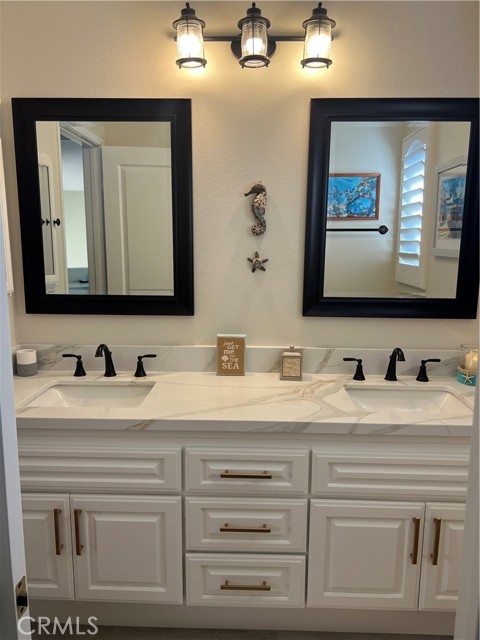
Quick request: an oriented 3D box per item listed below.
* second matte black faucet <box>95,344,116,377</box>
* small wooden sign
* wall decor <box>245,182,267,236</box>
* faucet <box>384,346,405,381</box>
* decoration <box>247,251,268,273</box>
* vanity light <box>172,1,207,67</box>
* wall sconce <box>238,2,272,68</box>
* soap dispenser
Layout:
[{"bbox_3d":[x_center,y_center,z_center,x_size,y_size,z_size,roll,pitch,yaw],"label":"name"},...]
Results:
[{"bbox_3d":[-0.535,0.168,1.924,0.051,0.145,0.163,1,10,1],"label":"second matte black faucet"},{"bbox_3d":[-0.036,0.147,2.002,0.114,0.168,0.042,1,10,1],"label":"small wooden sign"},{"bbox_3d":[0.062,-0.438,1.928,0.088,0.206,0.032,1,10,1],"label":"wall decor"},{"bbox_3d":[0.617,0.182,1.896,0.051,0.145,0.158,1,10,1],"label":"faucet"},{"bbox_3d":[0.074,-0.236,1.967,0.087,0.089,0.022,1,10,1],"label":"decoration"},{"bbox_3d":[-0.185,-1.035,1.738,0.119,0.208,0.129,1,10,1],"label":"vanity light"},{"bbox_3d":[0.055,-1.031,1.733,0.119,0.208,0.129,1,10,1],"label":"wall sconce"},{"bbox_3d":[0.210,0.172,1.968,0.088,0.134,0.083,1,10,1],"label":"soap dispenser"}]

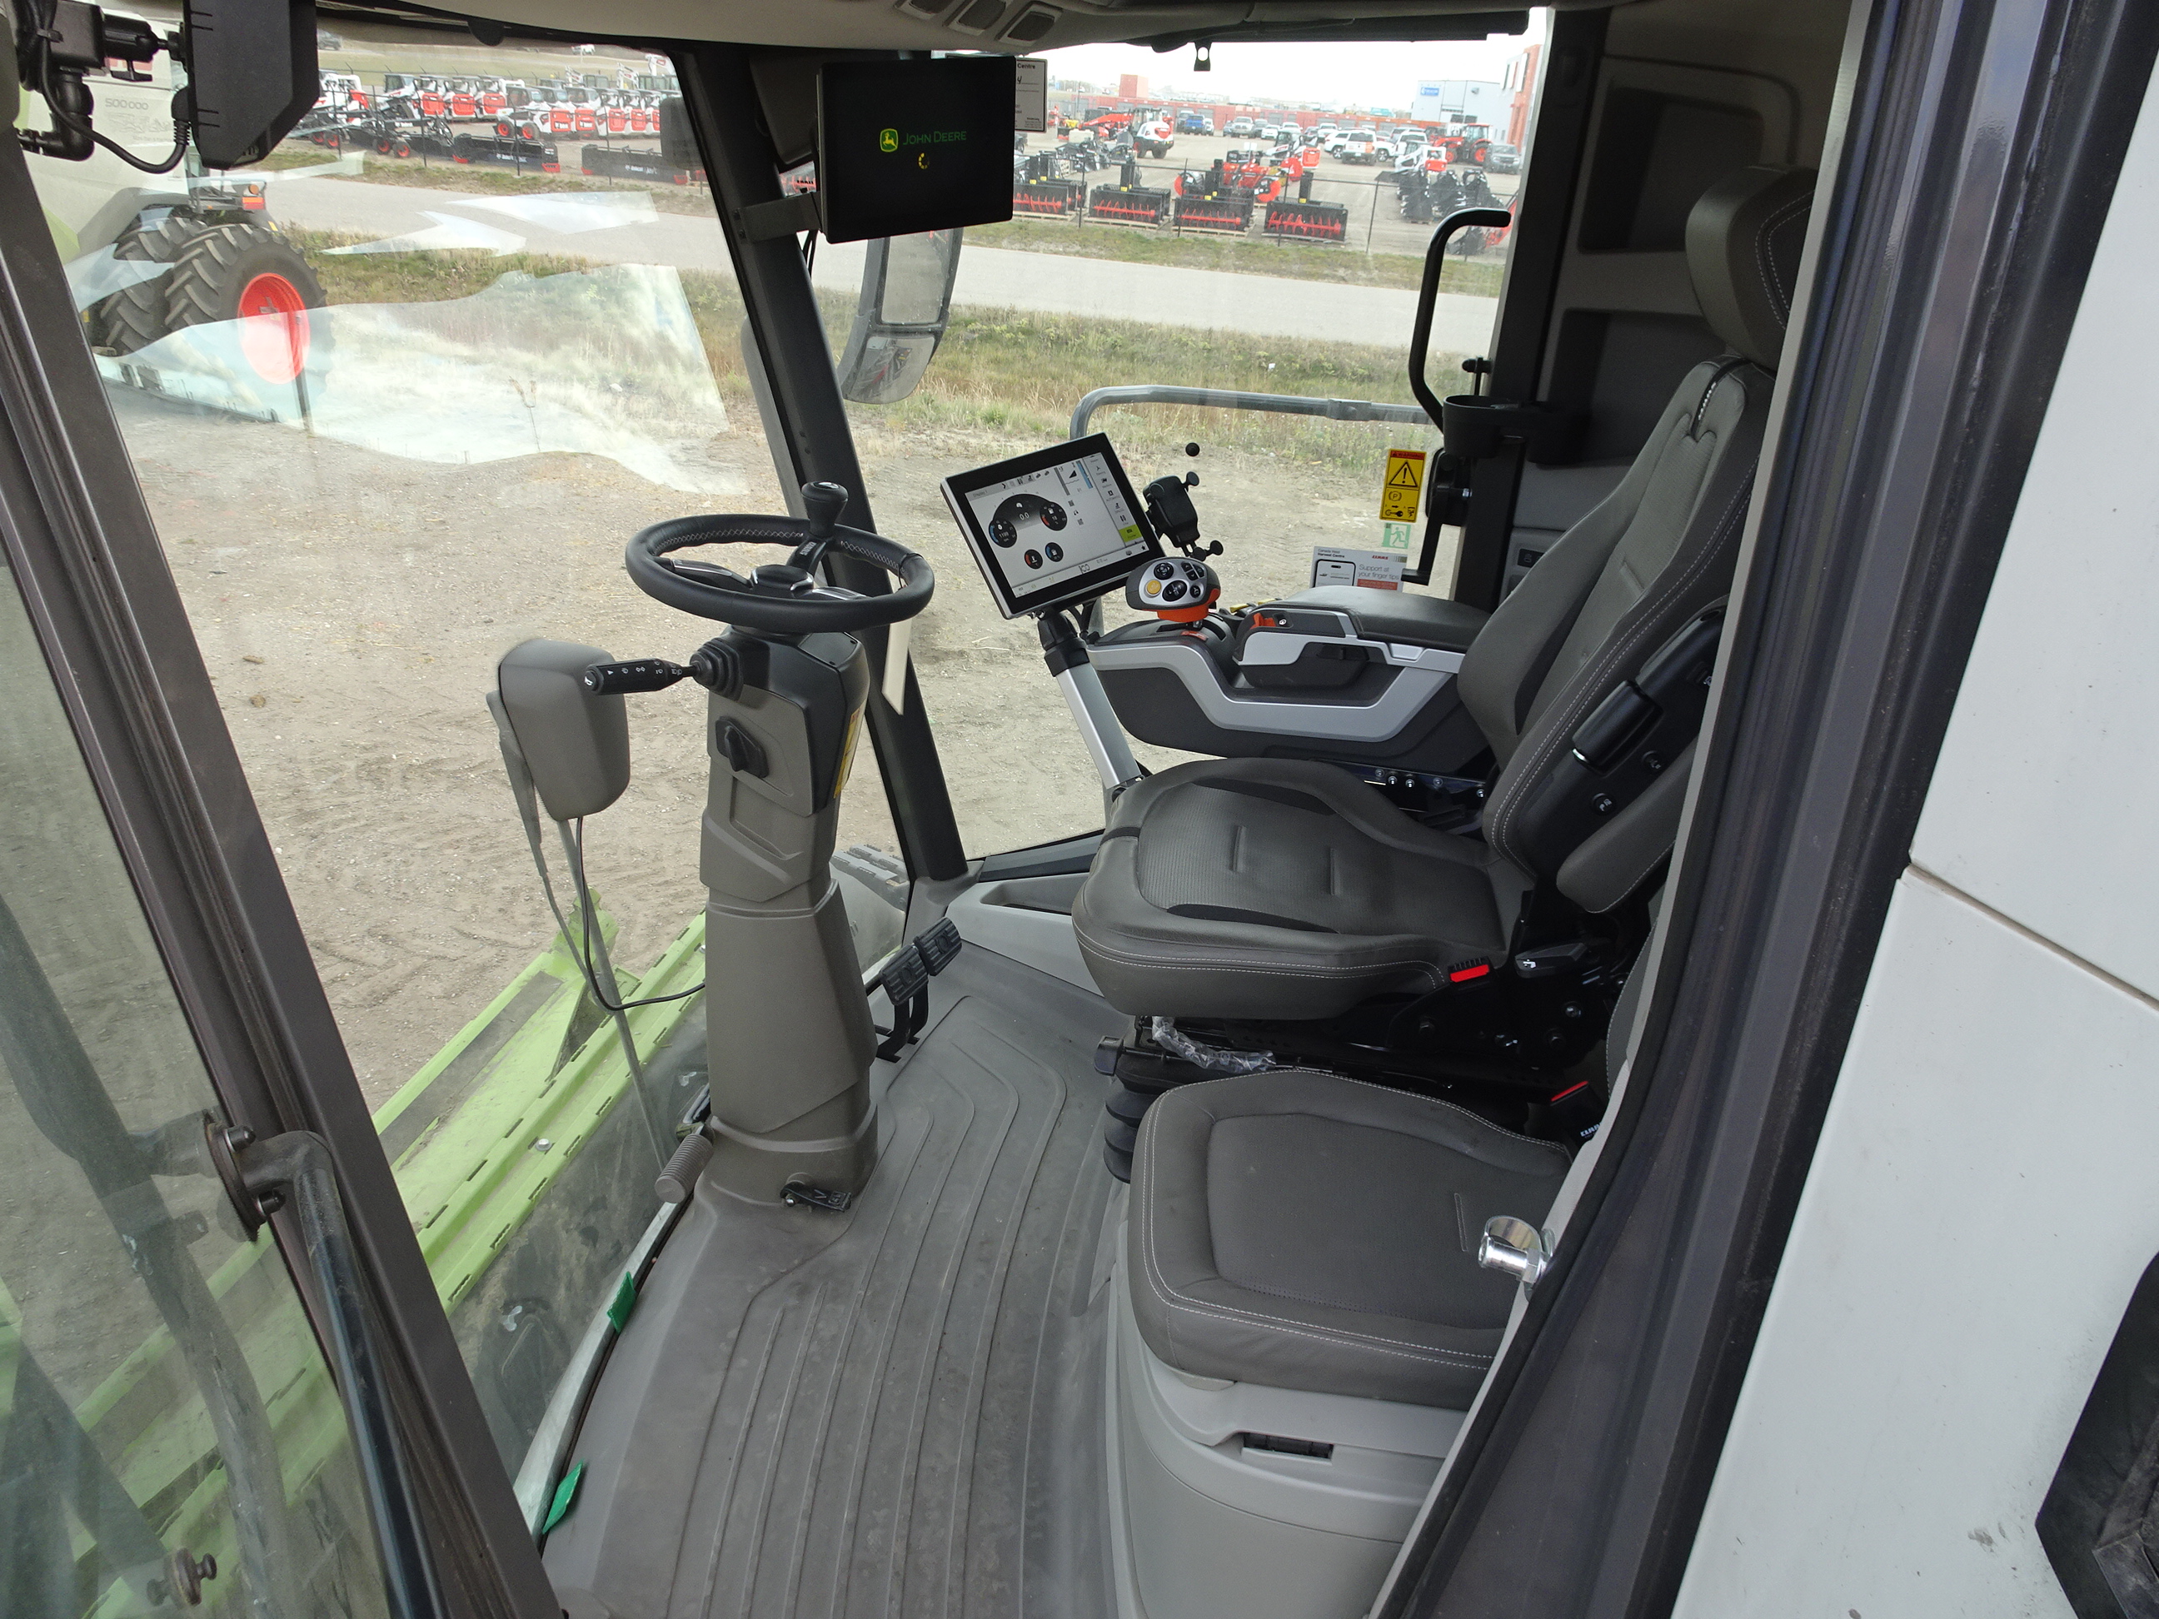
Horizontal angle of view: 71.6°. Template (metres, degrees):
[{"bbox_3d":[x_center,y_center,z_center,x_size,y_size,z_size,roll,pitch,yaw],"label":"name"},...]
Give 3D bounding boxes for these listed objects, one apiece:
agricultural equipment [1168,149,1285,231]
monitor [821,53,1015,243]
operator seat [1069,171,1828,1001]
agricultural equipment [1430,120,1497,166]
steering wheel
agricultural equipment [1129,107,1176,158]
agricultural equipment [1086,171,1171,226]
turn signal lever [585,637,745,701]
[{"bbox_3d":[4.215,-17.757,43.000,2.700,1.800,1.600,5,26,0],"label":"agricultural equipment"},{"bbox_3d":[-0.229,-0.916,2.067,0.285,0.223,0.045,-17,42,-26],"label":"monitor"},{"bbox_3d":[0.425,-0.264,1.752,0.790,0.950,0.550,7,26,4],"label":"operator seat"},{"bbox_3d":[30.115,-52.518,118.000,5.000,2.850,2.200,5,26,0],"label":"agricultural equipment"},{"bbox_3d":[-0.368,-0.319,1.859,0.378,0.110,0.378,8,26,-4],"label":"steering wheel"},{"bbox_3d":[3.904,-37.276,82.500,1.900,2.450,4.200,-6,28,-23],"label":"agricultural equipment"},{"bbox_3d":[1.323,-16.542,40.500,2.000,1.300,1.100,5,26,0],"label":"agricultural equipment"},{"bbox_3d":[-0.497,-0.168,1.790,0.170,0.060,0.055,-8,29,-26],"label":"turn signal lever"}]

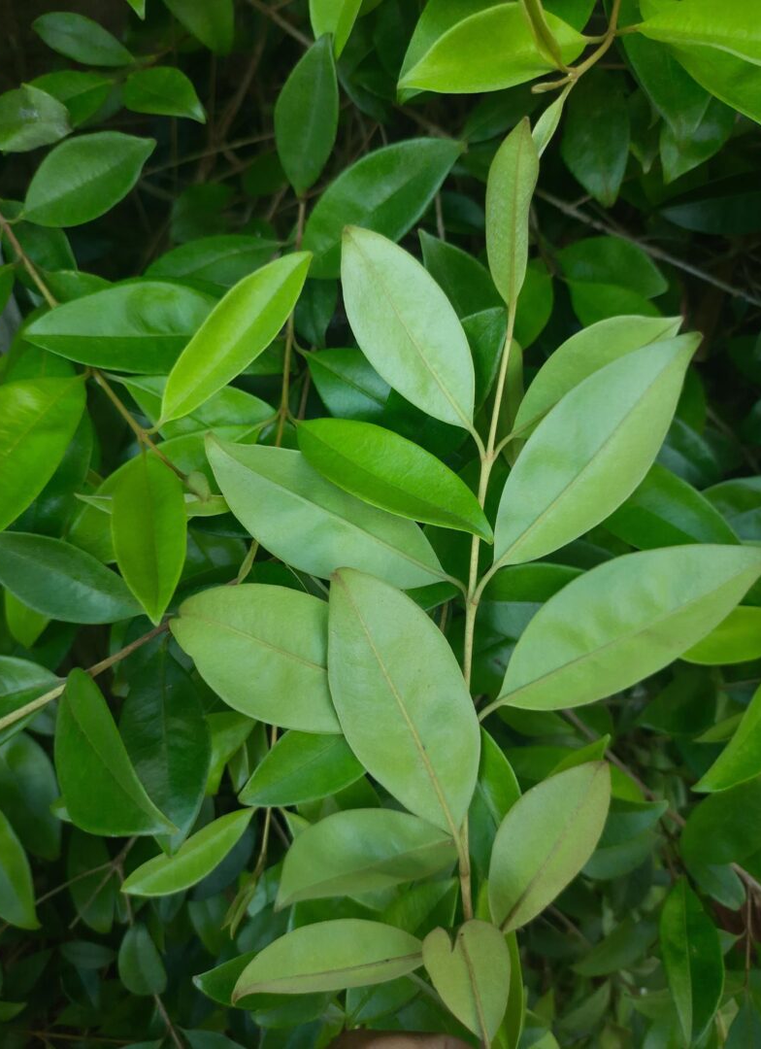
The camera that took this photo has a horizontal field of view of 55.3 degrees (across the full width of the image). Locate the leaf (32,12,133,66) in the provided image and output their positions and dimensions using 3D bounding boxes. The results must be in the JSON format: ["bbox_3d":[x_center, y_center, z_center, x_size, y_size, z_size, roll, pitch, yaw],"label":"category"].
[{"bbox_3d":[-0.187,-0.303,0.455,0.067,0.028,0.009,20,6,0],"label":"leaf"}]

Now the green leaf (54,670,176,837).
[{"bbox_3d":[-0.130,0.112,0.329,0.038,0.016,0.092,-40,68,-7],"label":"green leaf"}]

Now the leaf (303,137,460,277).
[{"bbox_3d":[-0.002,-0.150,0.333,0.044,0.013,0.113,38,69,13],"label":"leaf"}]

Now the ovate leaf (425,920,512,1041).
[{"bbox_3d":[0.032,0.151,0.240,0.026,0.007,0.037,-16,73,-5],"label":"ovate leaf"}]

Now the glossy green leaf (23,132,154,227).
[{"bbox_3d":[-0.144,-0.173,0.361,0.077,0.010,0.053,-41,74,-19],"label":"glossy green leaf"}]

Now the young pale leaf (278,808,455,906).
[{"bbox_3d":[-0.005,0.125,0.275,0.072,0.031,0.013,-20,-1,0],"label":"young pale leaf"}]

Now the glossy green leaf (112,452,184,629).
[{"bbox_3d":[-0.096,0.005,0.300,0.030,0.072,0.010,-4,-8,-18],"label":"glossy green leaf"}]

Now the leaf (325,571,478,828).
[{"bbox_3d":[0.008,0.063,0.260,0.045,0.107,0.012,-26,5,-4],"label":"leaf"}]

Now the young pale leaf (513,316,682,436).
[{"bbox_3d":[0.077,-0.054,0.260,0.076,0.030,0.010,-34,-7,-5],"label":"young pale leaf"}]

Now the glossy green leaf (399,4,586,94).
[{"bbox_3d":[0.046,-0.195,0.300,0.080,0.034,0.014,-15,11,0],"label":"glossy green leaf"}]

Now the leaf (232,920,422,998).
[{"bbox_3d":[-0.020,0.163,0.275,0.074,0.029,0.013,-13,-7,0],"label":"leaf"}]

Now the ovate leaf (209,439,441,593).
[{"bbox_3d":[-0.020,-0.003,0.270,0.104,0.039,0.013,31,-12,-2],"label":"ovate leaf"}]

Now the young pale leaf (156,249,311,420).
[{"bbox_3d":[-0.057,-0.076,0.291,0.029,0.010,0.094,33,76,17],"label":"young pale leaf"}]

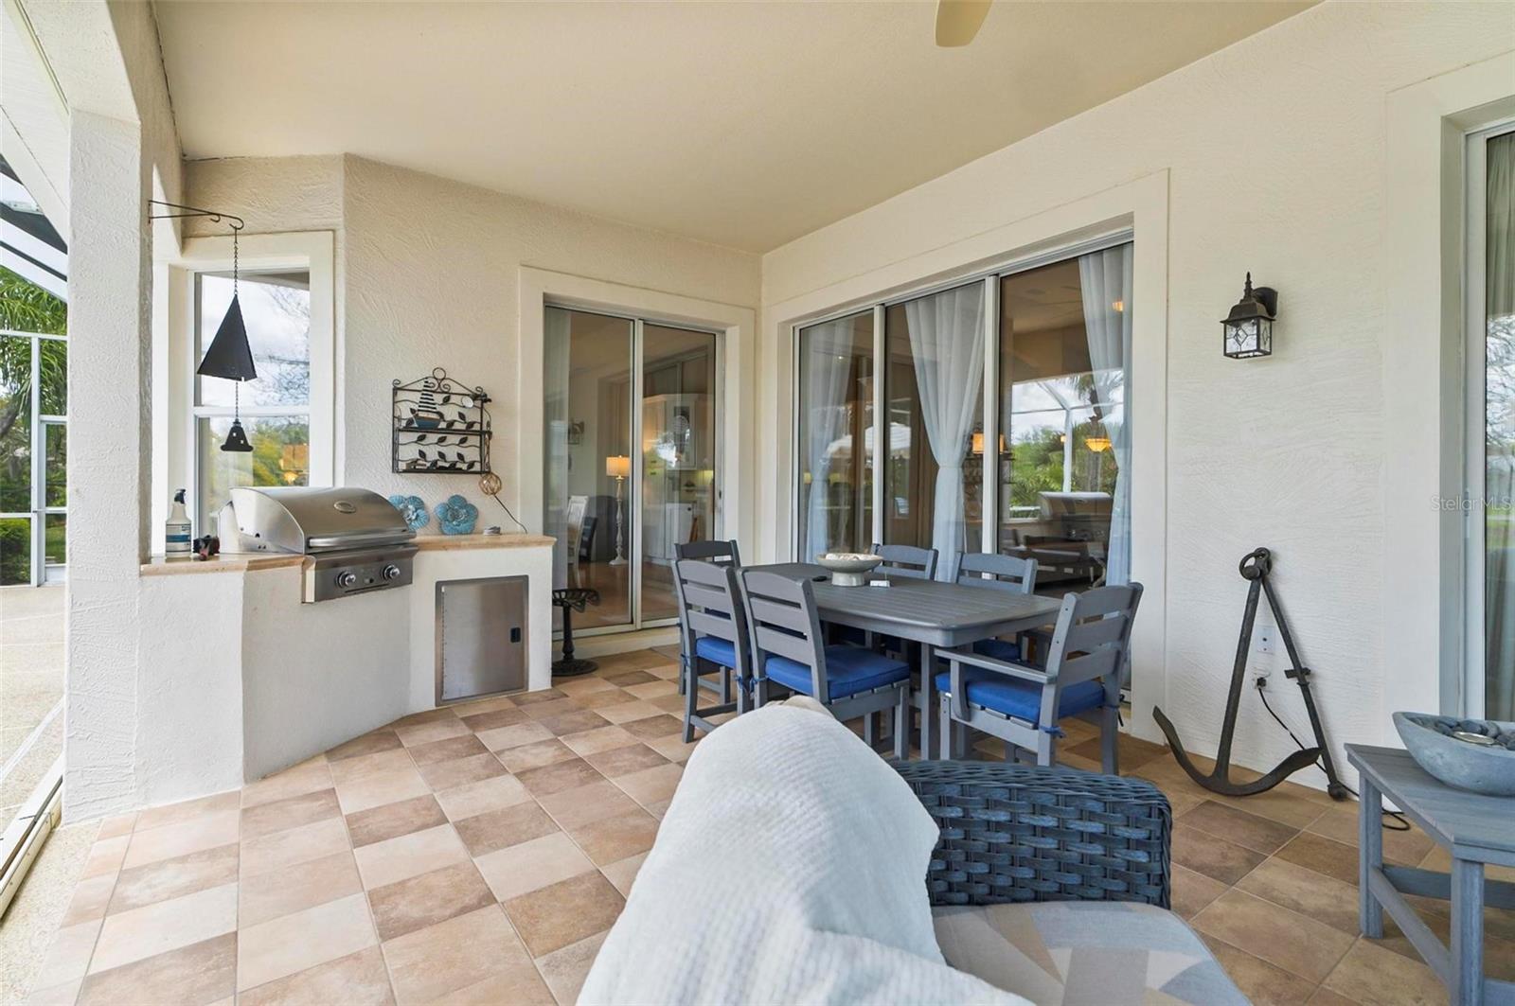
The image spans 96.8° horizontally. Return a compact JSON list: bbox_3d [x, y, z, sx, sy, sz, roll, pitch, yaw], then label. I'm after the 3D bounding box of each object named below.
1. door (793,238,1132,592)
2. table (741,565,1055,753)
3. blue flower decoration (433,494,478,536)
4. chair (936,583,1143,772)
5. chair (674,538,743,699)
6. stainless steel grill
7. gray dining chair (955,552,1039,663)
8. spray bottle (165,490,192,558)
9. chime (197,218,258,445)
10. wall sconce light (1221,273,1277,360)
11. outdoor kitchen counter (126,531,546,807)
[{"bbox_3d":[1.170,-0.193,4.502,0.130,2.420,2.740,0,0,-36],"label":"door"},{"bbox_3d":[0.405,0.770,3.214,1.000,0.740,1.920,0,0,-36],"label":"table"},{"bbox_3d":[-1.913,0.075,4.267,0.265,0.258,0.075,0,1,-37],"label":"blue flower decoration"},{"bbox_3d":[1.056,0.729,2.542,0.570,0.910,0.590,0,1,-33],"label":"chair"},{"bbox_3d":[-0.130,0.699,3.920,0.570,0.910,0.590,0,1,-37],"label":"chair"},{"bbox_3d":[-2.181,0.184,3.356,0.580,0.510,0.620,1,1,15],"label":"stainless steel grill"},{"bbox_3d":[1.006,0.688,3.252,0.540,0.905,0.490,0,0,-36],"label":"gray dining chair"},{"bbox_3d":[-2.350,0.082,2.734,0.095,0.280,0.085,0,0,37],"label":"spray bottle"},{"bbox_3d":[-2.311,-0.736,2.968,0.210,1.023,0.200,0,1,-37],"label":"chime"},{"bbox_3d":[2.034,-0.770,2.775,0.215,0.346,0.145,0,0,-36],"label":"wall sconce light"},{"bbox_3d":[-1.981,0.689,3.586,1.860,0.920,1.170,0,1,-37],"label":"outdoor kitchen counter"}]

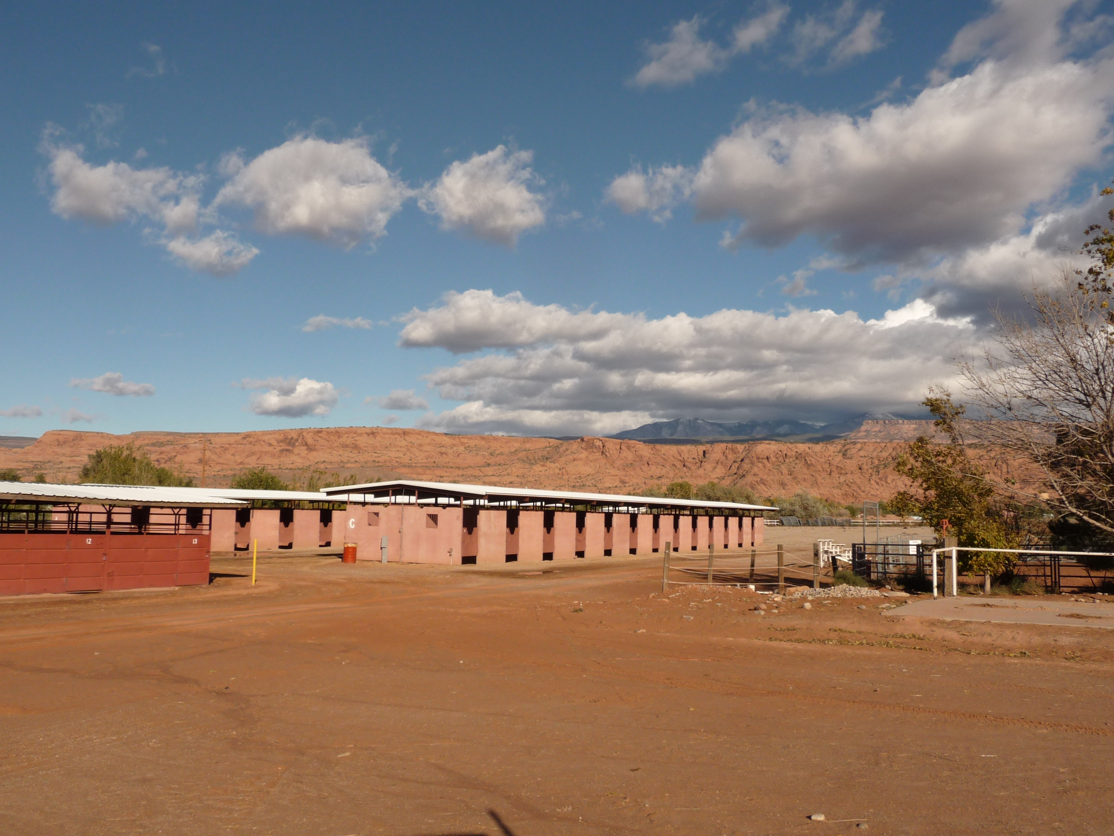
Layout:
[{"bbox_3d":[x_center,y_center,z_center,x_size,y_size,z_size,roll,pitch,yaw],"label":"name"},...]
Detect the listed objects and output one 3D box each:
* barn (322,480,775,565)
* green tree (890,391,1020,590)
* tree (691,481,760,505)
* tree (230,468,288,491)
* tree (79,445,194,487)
[{"bbox_3d":[3.981,6.778,64.604,8.742,3.524,48.014,-1,-6,27],"label":"barn"},{"bbox_3d":[9.914,1.819,24.764,3.250,5.036,2.925,-1,-6,22],"label":"green tree"},{"bbox_3d":[31.219,16.017,184.593,12.427,8.672,11.184,0,-5,10],"label":"tree"},{"bbox_3d":[-32.935,8.677,109.693,7.000,6.541,6.300,3,-6,-16],"label":"tree"},{"bbox_3d":[-45.644,7.166,107.595,12.437,8.624,11.193,3,-6,-23],"label":"tree"}]

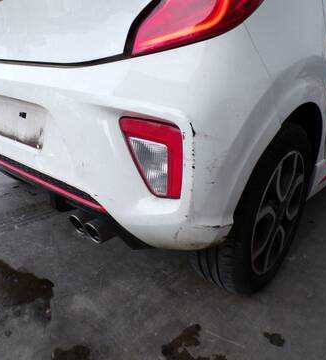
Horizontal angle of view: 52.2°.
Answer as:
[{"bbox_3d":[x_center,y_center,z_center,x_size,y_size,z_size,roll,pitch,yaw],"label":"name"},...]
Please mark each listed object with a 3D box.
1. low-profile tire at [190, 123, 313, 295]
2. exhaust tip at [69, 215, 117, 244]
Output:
[{"bbox_3d":[0.339,0.097,1.207,0.195,0.580,0.580,18,25,36],"label":"low-profile tire"},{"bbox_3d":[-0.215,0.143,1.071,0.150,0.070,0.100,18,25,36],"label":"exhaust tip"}]

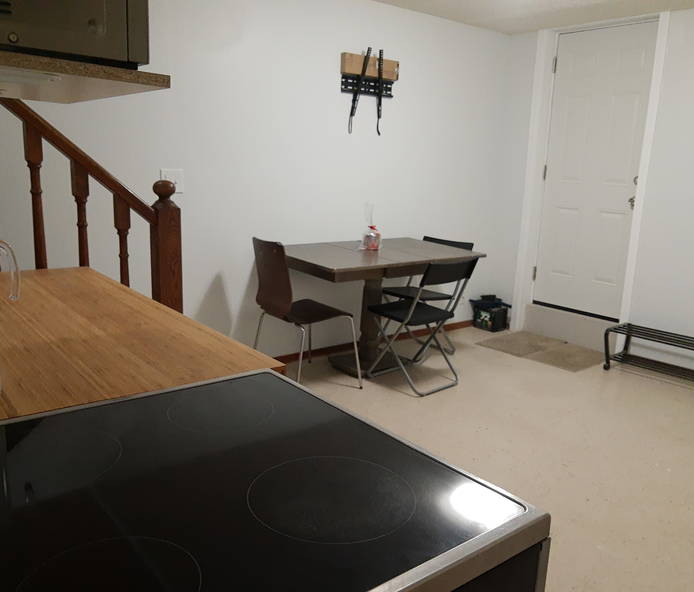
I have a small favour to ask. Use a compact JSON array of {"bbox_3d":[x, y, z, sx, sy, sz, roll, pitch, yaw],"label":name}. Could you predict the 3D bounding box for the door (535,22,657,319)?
[{"bbox_3d":[1.804,-0.866,4.311,0.050,2.022,0.790,-7,15,-37],"label":"door"}]

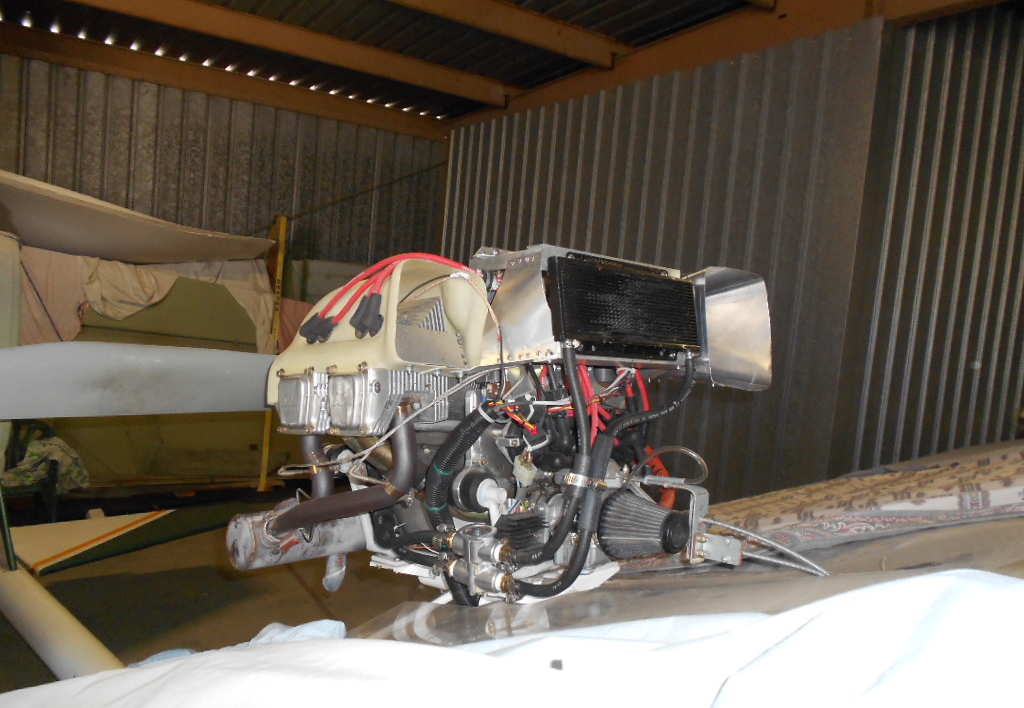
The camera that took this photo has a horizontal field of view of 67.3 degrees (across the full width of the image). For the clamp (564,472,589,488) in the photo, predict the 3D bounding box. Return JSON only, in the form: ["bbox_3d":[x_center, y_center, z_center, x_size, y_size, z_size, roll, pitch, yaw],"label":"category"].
[{"bbox_3d":[0.077,0.150,0.910,0.029,0.015,0.025,11,5,-17],"label":"clamp"}]

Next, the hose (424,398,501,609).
[{"bbox_3d":[-0.064,0.189,0.960,0.075,0.235,0.055,-1,-6,-27],"label":"hose"}]

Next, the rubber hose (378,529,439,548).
[{"bbox_3d":[-0.124,0.222,0.925,0.100,0.018,0.018,-18,-12,39],"label":"rubber hose"}]

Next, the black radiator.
[{"bbox_3d":[0.159,-0.059,1.070,0.036,0.130,0.335,-9,-7,42],"label":"black radiator"}]

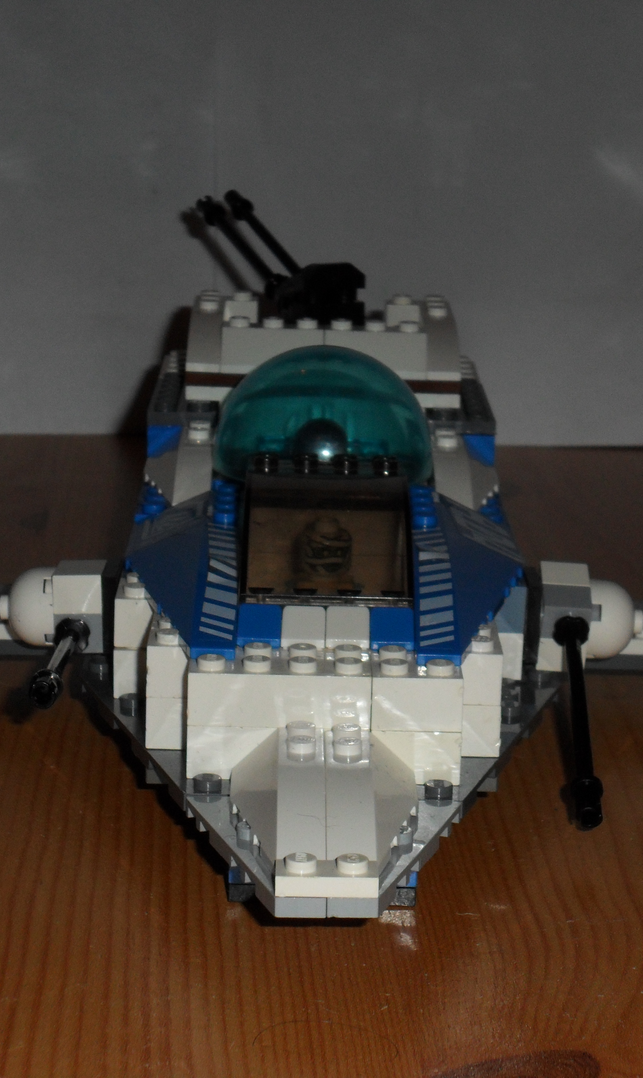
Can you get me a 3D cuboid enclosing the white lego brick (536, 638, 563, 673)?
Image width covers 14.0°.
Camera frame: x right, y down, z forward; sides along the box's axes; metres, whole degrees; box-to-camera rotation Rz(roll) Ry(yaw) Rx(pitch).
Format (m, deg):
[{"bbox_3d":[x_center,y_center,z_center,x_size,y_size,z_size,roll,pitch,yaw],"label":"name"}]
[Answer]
[{"bbox_3d":[0.050,0.021,0.541,0.010,0.008,0.010,1,35,-1],"label":"white lego brick"}]

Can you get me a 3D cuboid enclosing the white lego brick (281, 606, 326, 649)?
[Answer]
[{"bbox_3d":[-0.003,0.016,0.474,0.008,0.006,0.008,1,13,-1],"label":"white lego brick"}]

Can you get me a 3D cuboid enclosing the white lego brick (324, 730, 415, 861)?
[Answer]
[{"bbox_3d":[0.009,0.043,0.434,0.016,0.011,0.048,1,13,-1],"label":"white lego brick"}]

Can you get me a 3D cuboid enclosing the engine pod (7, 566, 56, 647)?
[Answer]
[{"bbox_3d":[-0.058,0.014,0.522,0.010,0.016,0.016,1,13,-1],"label":"engine pod"}]

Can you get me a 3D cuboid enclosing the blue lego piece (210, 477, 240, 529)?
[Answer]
[{"bbox_3d":[-0.019,-0.006,0.539,0.008,0.004,0.032,1,13,-1],"label":"blue lego piece"}]

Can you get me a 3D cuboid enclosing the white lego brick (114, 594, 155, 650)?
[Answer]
[{"bbox_3d":[-0.036,0.014,0.510,0.008,0.010,0.016,1,13,-1],"label":"white lego brick"}]

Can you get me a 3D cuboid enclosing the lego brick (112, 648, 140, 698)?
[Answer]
[{"bbox_3d":[-0.036,0.024,0.512,0.008,0.010,0.016,1,13,-1],"label":"lego brick"}]

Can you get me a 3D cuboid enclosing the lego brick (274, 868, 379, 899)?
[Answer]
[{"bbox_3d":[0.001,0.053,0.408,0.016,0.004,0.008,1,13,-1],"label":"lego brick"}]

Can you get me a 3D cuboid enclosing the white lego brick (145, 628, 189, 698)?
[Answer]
[{"bbox_3d":[-0.027,0.021,0.479,0.009,0.011,0.018,1,13,-1],"label":"white lego brick"}]

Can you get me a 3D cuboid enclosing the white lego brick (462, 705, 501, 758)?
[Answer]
[{"bbox_3d":[0.028,0.032,0.482,0.008,0.011,0.017,1,13,-1],"label":"white lego brick"}]

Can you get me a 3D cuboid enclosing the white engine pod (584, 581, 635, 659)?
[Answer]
[{"bbox_3d":[0.060,0.016,0.535,0.011,0.016,0.016,1,13,-1],"label":"white engine pod"}]

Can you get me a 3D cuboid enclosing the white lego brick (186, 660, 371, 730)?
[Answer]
[{"bbox_3d":[-0.007,0.026,0.464,0.032,0.010,0.016,1,13,-1],"label":"white lego brick"}]

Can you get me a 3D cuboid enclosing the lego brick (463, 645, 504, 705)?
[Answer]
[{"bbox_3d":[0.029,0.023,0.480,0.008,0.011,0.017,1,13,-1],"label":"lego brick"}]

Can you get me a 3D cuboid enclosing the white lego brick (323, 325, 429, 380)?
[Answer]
[{"bbox_3d":[0.013,-0.044,0.610,0.024,0.011,0.016,1,13,-1],"label":"white lego brick"}]

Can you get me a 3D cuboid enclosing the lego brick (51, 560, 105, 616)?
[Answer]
[{"bbox_3d":[-0.049,0.010,0.531,0.010,0.008,0.015,1,13,-1],"label":"lego brick"}]

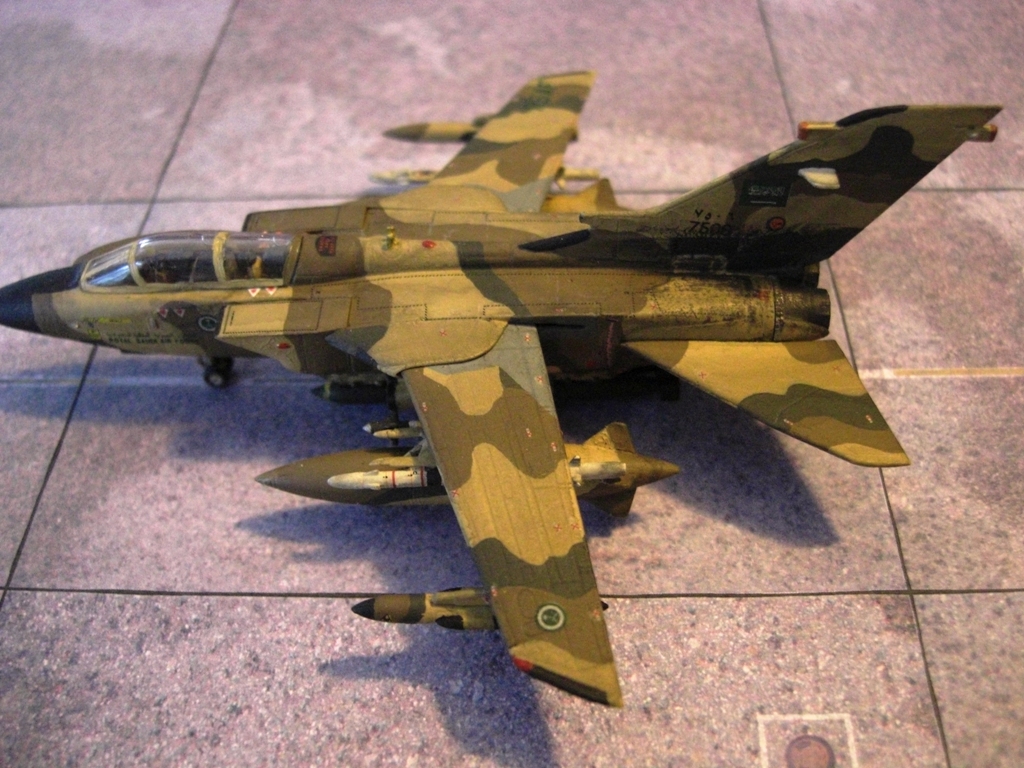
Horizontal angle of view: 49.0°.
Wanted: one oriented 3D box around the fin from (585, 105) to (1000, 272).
[{"bbox_3d":[0.054,-0.039,0.229,0.079,0.042,0.005,0,48,2],"label":"fin"}]

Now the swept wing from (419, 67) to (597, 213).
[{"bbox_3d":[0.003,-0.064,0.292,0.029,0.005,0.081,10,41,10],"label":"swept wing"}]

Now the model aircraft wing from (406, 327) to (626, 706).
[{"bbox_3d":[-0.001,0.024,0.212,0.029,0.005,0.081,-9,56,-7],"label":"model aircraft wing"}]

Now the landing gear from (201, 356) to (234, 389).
[{"bbox_3d":[-0.071,-0.003,0.274,0.008,0.013,0.006,0,48,2],"label":"landing gear"}]

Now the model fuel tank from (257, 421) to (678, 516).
[{"bbox_3d":[-0.010,0.018,0.229,0.087,0.015,0.017,-2,48,4],"label":"model fuel tank"}]

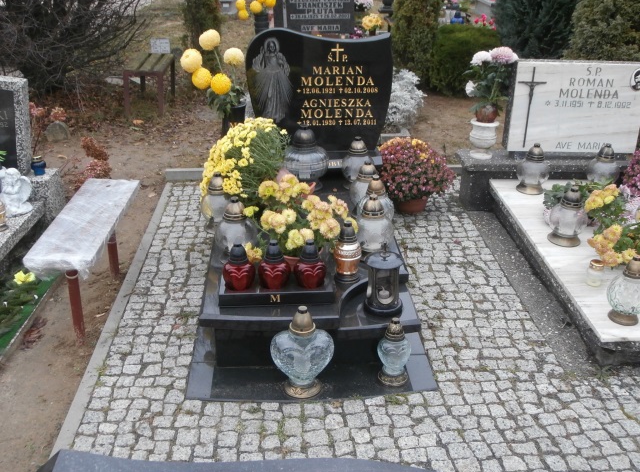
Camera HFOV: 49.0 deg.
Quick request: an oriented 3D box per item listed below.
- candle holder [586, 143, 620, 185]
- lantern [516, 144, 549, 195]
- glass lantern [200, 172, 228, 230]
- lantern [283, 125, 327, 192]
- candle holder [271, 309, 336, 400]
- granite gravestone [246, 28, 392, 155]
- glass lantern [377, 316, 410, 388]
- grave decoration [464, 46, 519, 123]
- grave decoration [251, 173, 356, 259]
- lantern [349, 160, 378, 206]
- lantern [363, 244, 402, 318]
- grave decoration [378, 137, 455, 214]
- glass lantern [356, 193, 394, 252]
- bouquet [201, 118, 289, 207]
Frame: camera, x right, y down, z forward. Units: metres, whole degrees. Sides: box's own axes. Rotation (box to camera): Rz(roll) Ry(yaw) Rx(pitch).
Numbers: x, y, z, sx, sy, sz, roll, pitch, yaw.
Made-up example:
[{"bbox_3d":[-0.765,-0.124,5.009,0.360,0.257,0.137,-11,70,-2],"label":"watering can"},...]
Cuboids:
[{"bbox_3d":[1.626,-0.394,4.029,0.185,0.275,0.185,-1,26,-3],"label":"candle holder"},{"bbox_3d":[1.224,-0.391,4.019,0.185,0.275,0.185,-1,26,-3],"label":"lantern"},{"bbox_3d":[-0.462,-0.156,3.239,0.168,0.270,0.168,-1,26,-3],"label":"glass lantern"},{"bbox_3d":[-0.076,-0.423,3.732,0.240,0.330,0.240,-1,26,-3],"label":"lantern"},{"bbox_3d":[-0.062,0.409,2.483,0.222,0.342,0.140,-1,25,-3],"label":"candle holder"},{"bbox_3d":[0.000,-0.811,3.929,0.800,0.690,0.090,-1,25,-3],"label":"granite gravestone"},{"bbox_3d":[0.283,0.428,2.666,0.125,0.255,0.115,-1,26,-3],"label":"glass lantern"},{"bbox_3d":[0.952,-0.836,3.925,0.290,0.410,0.270,-1,25,-3],"label":"grave decoration"},{"bbox_3d":[-0.077,-0.089,2.980,0.430,0.320,0.420,-1,25,-3],"label":"grave decoration"},{"bbox_3d":[0.232,-0.216,3.313,0.168,0.270,0.168,-1,25,-3],"label":"lantern"},{"bbox_3d":[0.243,0.153,2.652,0.147,0.258,0.147,-1,25,-3],"label":"lantern"},{"bbox_3d":[0.570,-0.356,4.155,0.450,0.450,0.450,-1,26,-3],"label":"grave decoration"},{"bbox_3d":[0.238,-0.048,3.019,0.168,0.270,0.168,-1,26,-3],"label":"glass lantern"},{"bbox_3d":[-0.362,-0.347,3.420,0.420,0.440,0.400,-1,26,-3],"label":"bouquet"}]

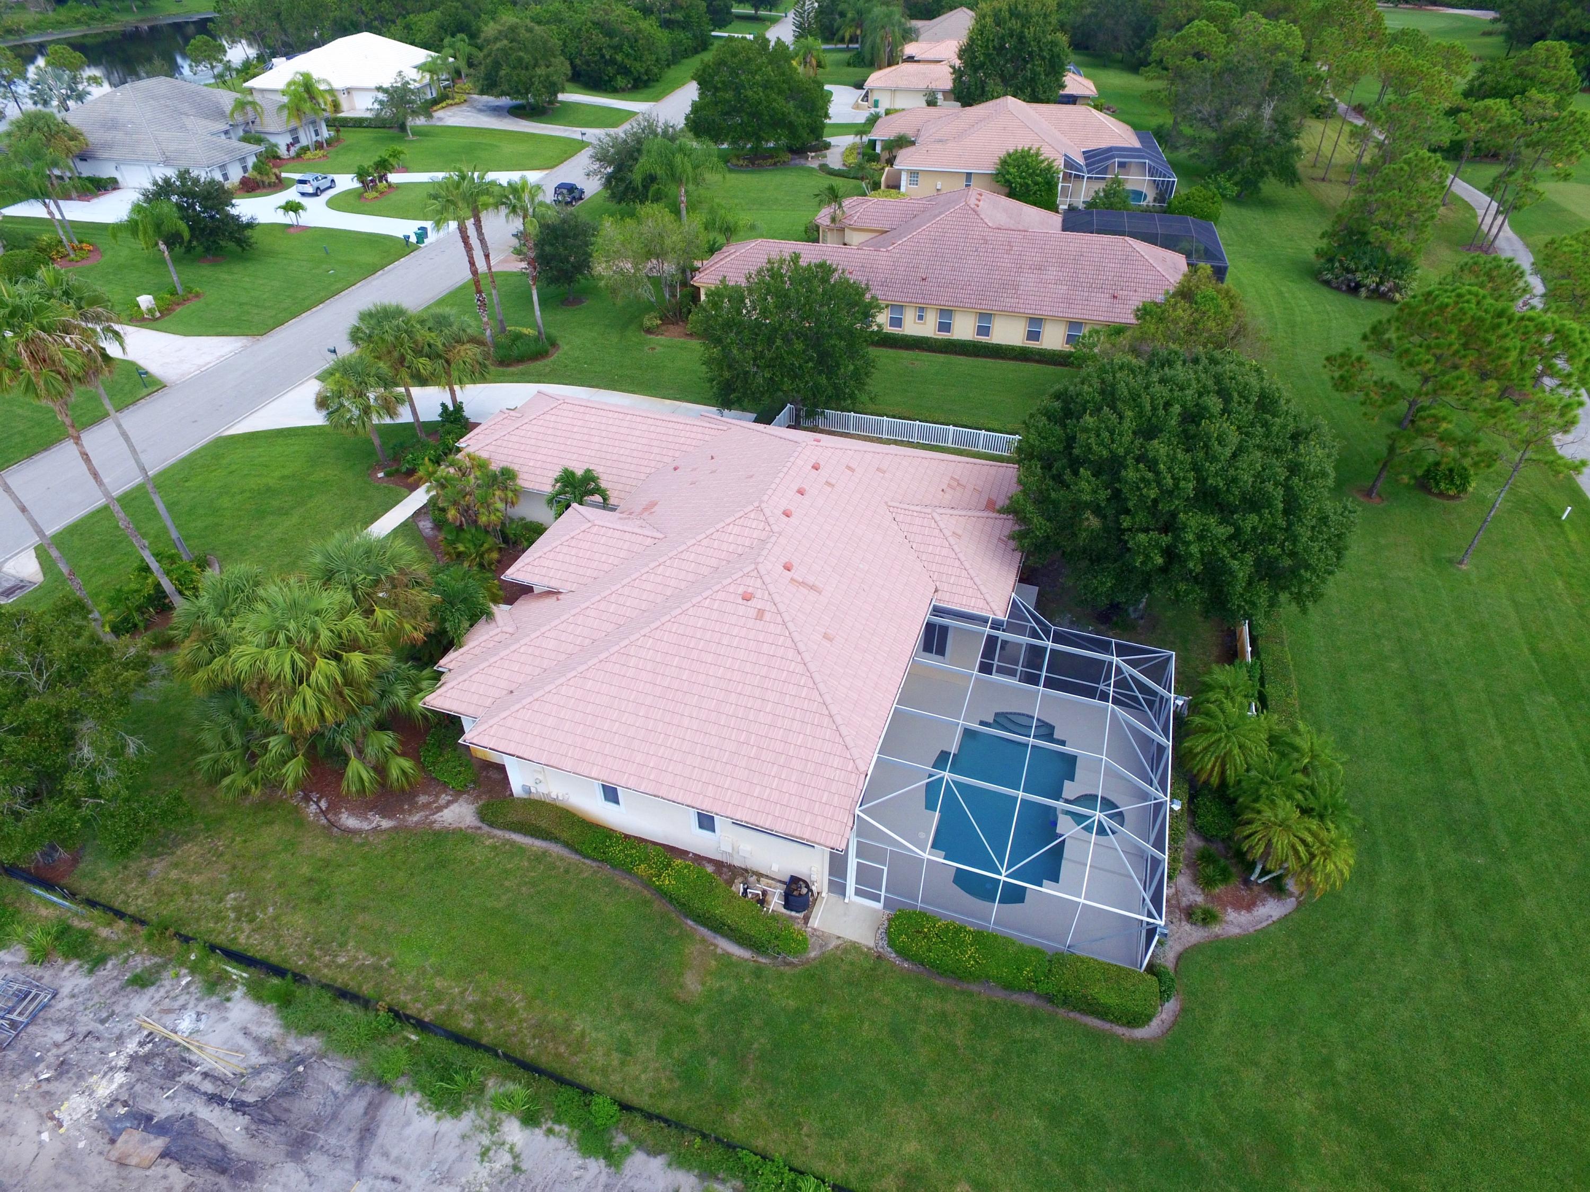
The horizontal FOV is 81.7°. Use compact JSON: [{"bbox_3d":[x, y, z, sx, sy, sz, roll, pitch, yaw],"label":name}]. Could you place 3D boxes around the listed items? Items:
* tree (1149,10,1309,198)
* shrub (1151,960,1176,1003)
[{"bbox_3d":[40.024,-45.724,85.362,13.310,14.680,13.310,0,38,0],"label":"tree"},{"bbox_3d":[9.681,10.242,24.264,0.800,0.800,0.950,0,39,0],"label":"shrub"}]

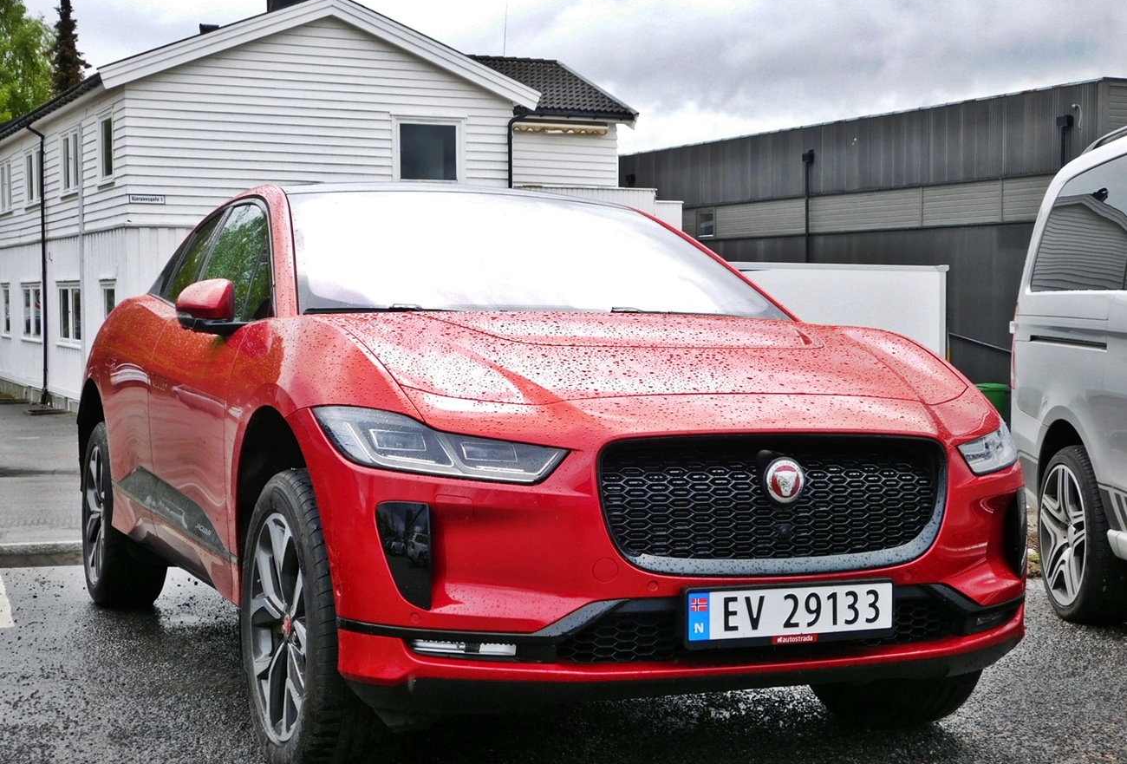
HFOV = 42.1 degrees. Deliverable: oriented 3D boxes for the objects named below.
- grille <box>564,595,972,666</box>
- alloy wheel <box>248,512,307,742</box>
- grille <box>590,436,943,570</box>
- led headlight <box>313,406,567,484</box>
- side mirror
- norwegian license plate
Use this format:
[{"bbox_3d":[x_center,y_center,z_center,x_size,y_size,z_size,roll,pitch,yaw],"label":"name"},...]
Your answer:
[{"bbox_3d":[0.462,0.522,3.205,1.040,0.130,0.130,1,0,-25],"label":"grille"},{"bbox_3d":[-0.601,0.586,3.547,0.200,0.550,0.550,1,0,-25],"label":"alloy wheel"},{"bbox_3d":[0.471,0.267,3.196,0.900,0.305,0.120,1,0,-25],"label":"grille"},{"bbox_3d":[-0.280,0.137,3.139,0.590,0.165,0.290,1,0,5],"label":"led headlight"},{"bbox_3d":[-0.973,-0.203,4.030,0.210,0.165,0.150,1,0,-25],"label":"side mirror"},{"bbox_3d":[0.494,0.496,3.131,0.530,0.125,0.020,1,0,-25],"label":"norwegian license plate"}]

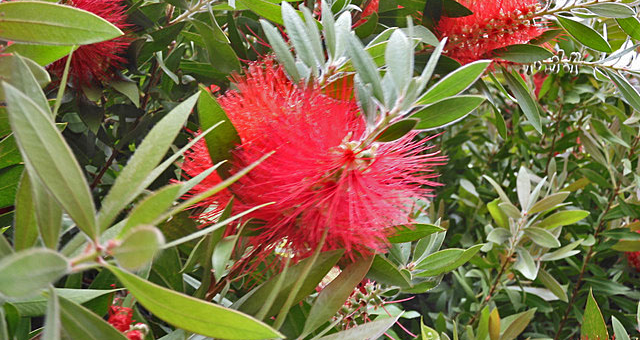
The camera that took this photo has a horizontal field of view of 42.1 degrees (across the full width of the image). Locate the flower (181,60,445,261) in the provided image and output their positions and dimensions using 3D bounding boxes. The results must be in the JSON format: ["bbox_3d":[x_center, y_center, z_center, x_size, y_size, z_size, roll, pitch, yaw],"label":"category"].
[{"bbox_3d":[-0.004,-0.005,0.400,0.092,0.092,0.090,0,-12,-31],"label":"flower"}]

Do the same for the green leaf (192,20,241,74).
[{"bbox_3d":[-0.066,-0.078,0.530,0.016,0.051,0.007,-35,-24,-14],"label":"green leaf"}]

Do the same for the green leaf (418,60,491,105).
[{"bbox_3d":[0.063,-0.041,0.395,0.040,0.013,0.006,-31,-36,15],"label":"green leaf"}]

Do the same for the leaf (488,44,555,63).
[{"bbox_3d":[0.155,-0.090,0.640,0.058,0.007,0.015,-2,52,-20],"label":"leaf"}]

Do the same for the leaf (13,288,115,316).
[{"bbox_3d":[-0.123,0.064,0.400,0.064,0.006,0.014,-8,42,18],"label":"leaf"}]

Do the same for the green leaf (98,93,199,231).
[{"bbox_3d":[-0.069,-0.003,0.335,0.007,0.076,0.014,4,42,-54],"label":"green leaf"}]

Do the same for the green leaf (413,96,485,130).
[{"bbox_3d":[0.066,-0.029,0.425,0.039,0.013,0.006,-18,-38,15],"label":"green leaf"}]

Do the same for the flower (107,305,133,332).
[{"bbox_3d":[-0.104,0.077,0.430,0.013,0.015,0.013,0,6,0],"label":"flower"}]

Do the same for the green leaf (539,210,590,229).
[{"bbox_3d":[0.231,0.047,0.790,0.048,0.015,0.007,-17,-41,25],"label":"green leaf"}]

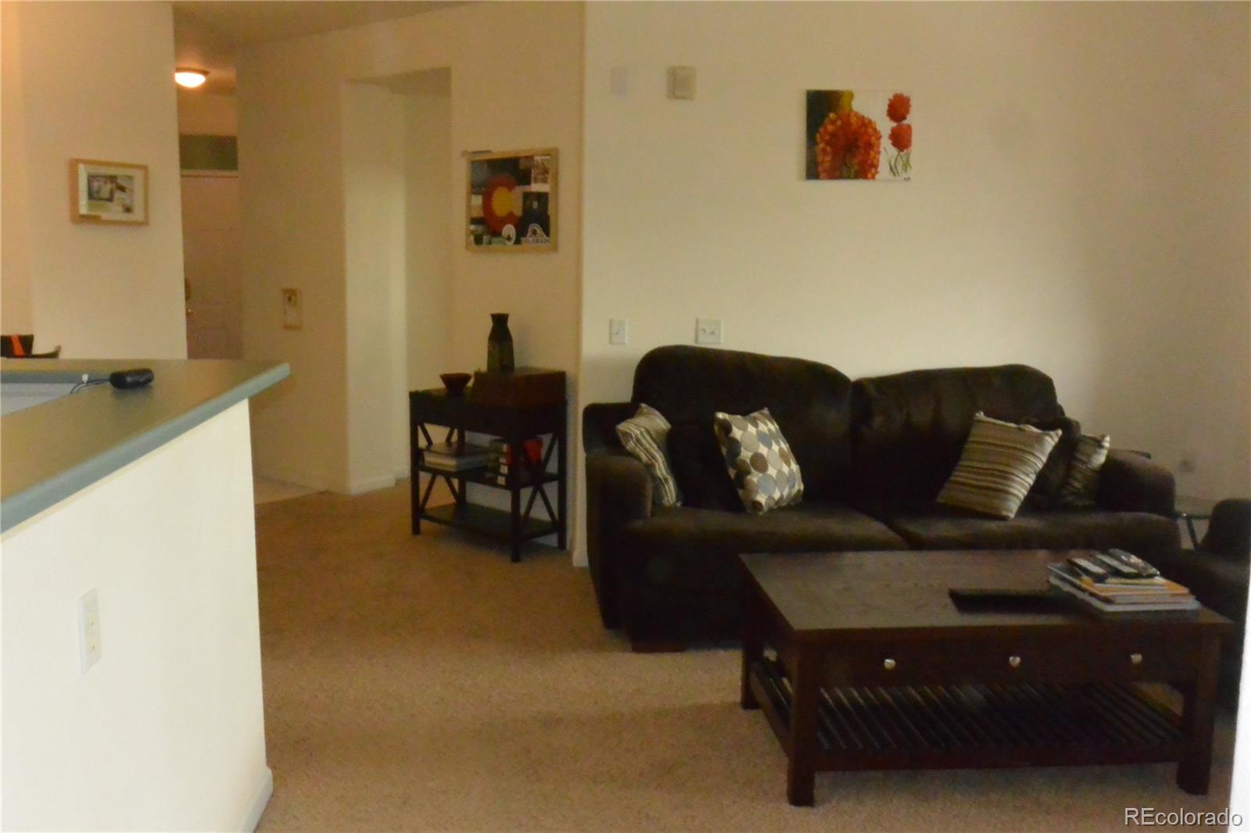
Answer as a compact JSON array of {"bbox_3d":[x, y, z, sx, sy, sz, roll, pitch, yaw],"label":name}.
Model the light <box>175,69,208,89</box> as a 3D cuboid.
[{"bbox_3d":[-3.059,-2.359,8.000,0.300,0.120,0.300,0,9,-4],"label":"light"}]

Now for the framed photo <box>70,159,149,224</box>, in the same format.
[{"bbox_3d":[-2.289,-0.993,5.104,0.030,0.272,0.328,9,12,43],"label":"framed photo"}]

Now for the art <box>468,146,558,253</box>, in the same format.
[{"bbox_3d":[-0.544,-1.010,5.377,0.645,0.469,0.025,9,12,43],"label":"art"}]

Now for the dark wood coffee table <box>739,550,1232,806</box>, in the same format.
[{"bbox_3d":[1.016,0.748,3.463,1.209,0.500,0.737,0,9,-6],"label":"dark wood coffee table"}]

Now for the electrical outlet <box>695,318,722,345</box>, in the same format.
[{"bbox_3d":[0.378,-0.384,5.180,0.120,0.115,0.012,1,9,-2],"label":"electrical outlet"}]

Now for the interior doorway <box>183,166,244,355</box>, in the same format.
[{"bbox_3d":[-3.303,-1.010,9.603,0.970,2.060,0.100,0,9,-4],"label":"interior doorway"}]

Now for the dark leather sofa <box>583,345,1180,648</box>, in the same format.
[{"bbox_3d":[0.958,0.292,4.703,2.235,1.020,1.063,1,9,-2],"label":"dark leather sofa"}]

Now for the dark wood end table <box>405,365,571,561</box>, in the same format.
[{"bbox_3d":[-0.679,0.225,5.668,0.780,0.810,0.351,9,12,41],"label":"dark wood end table"}]

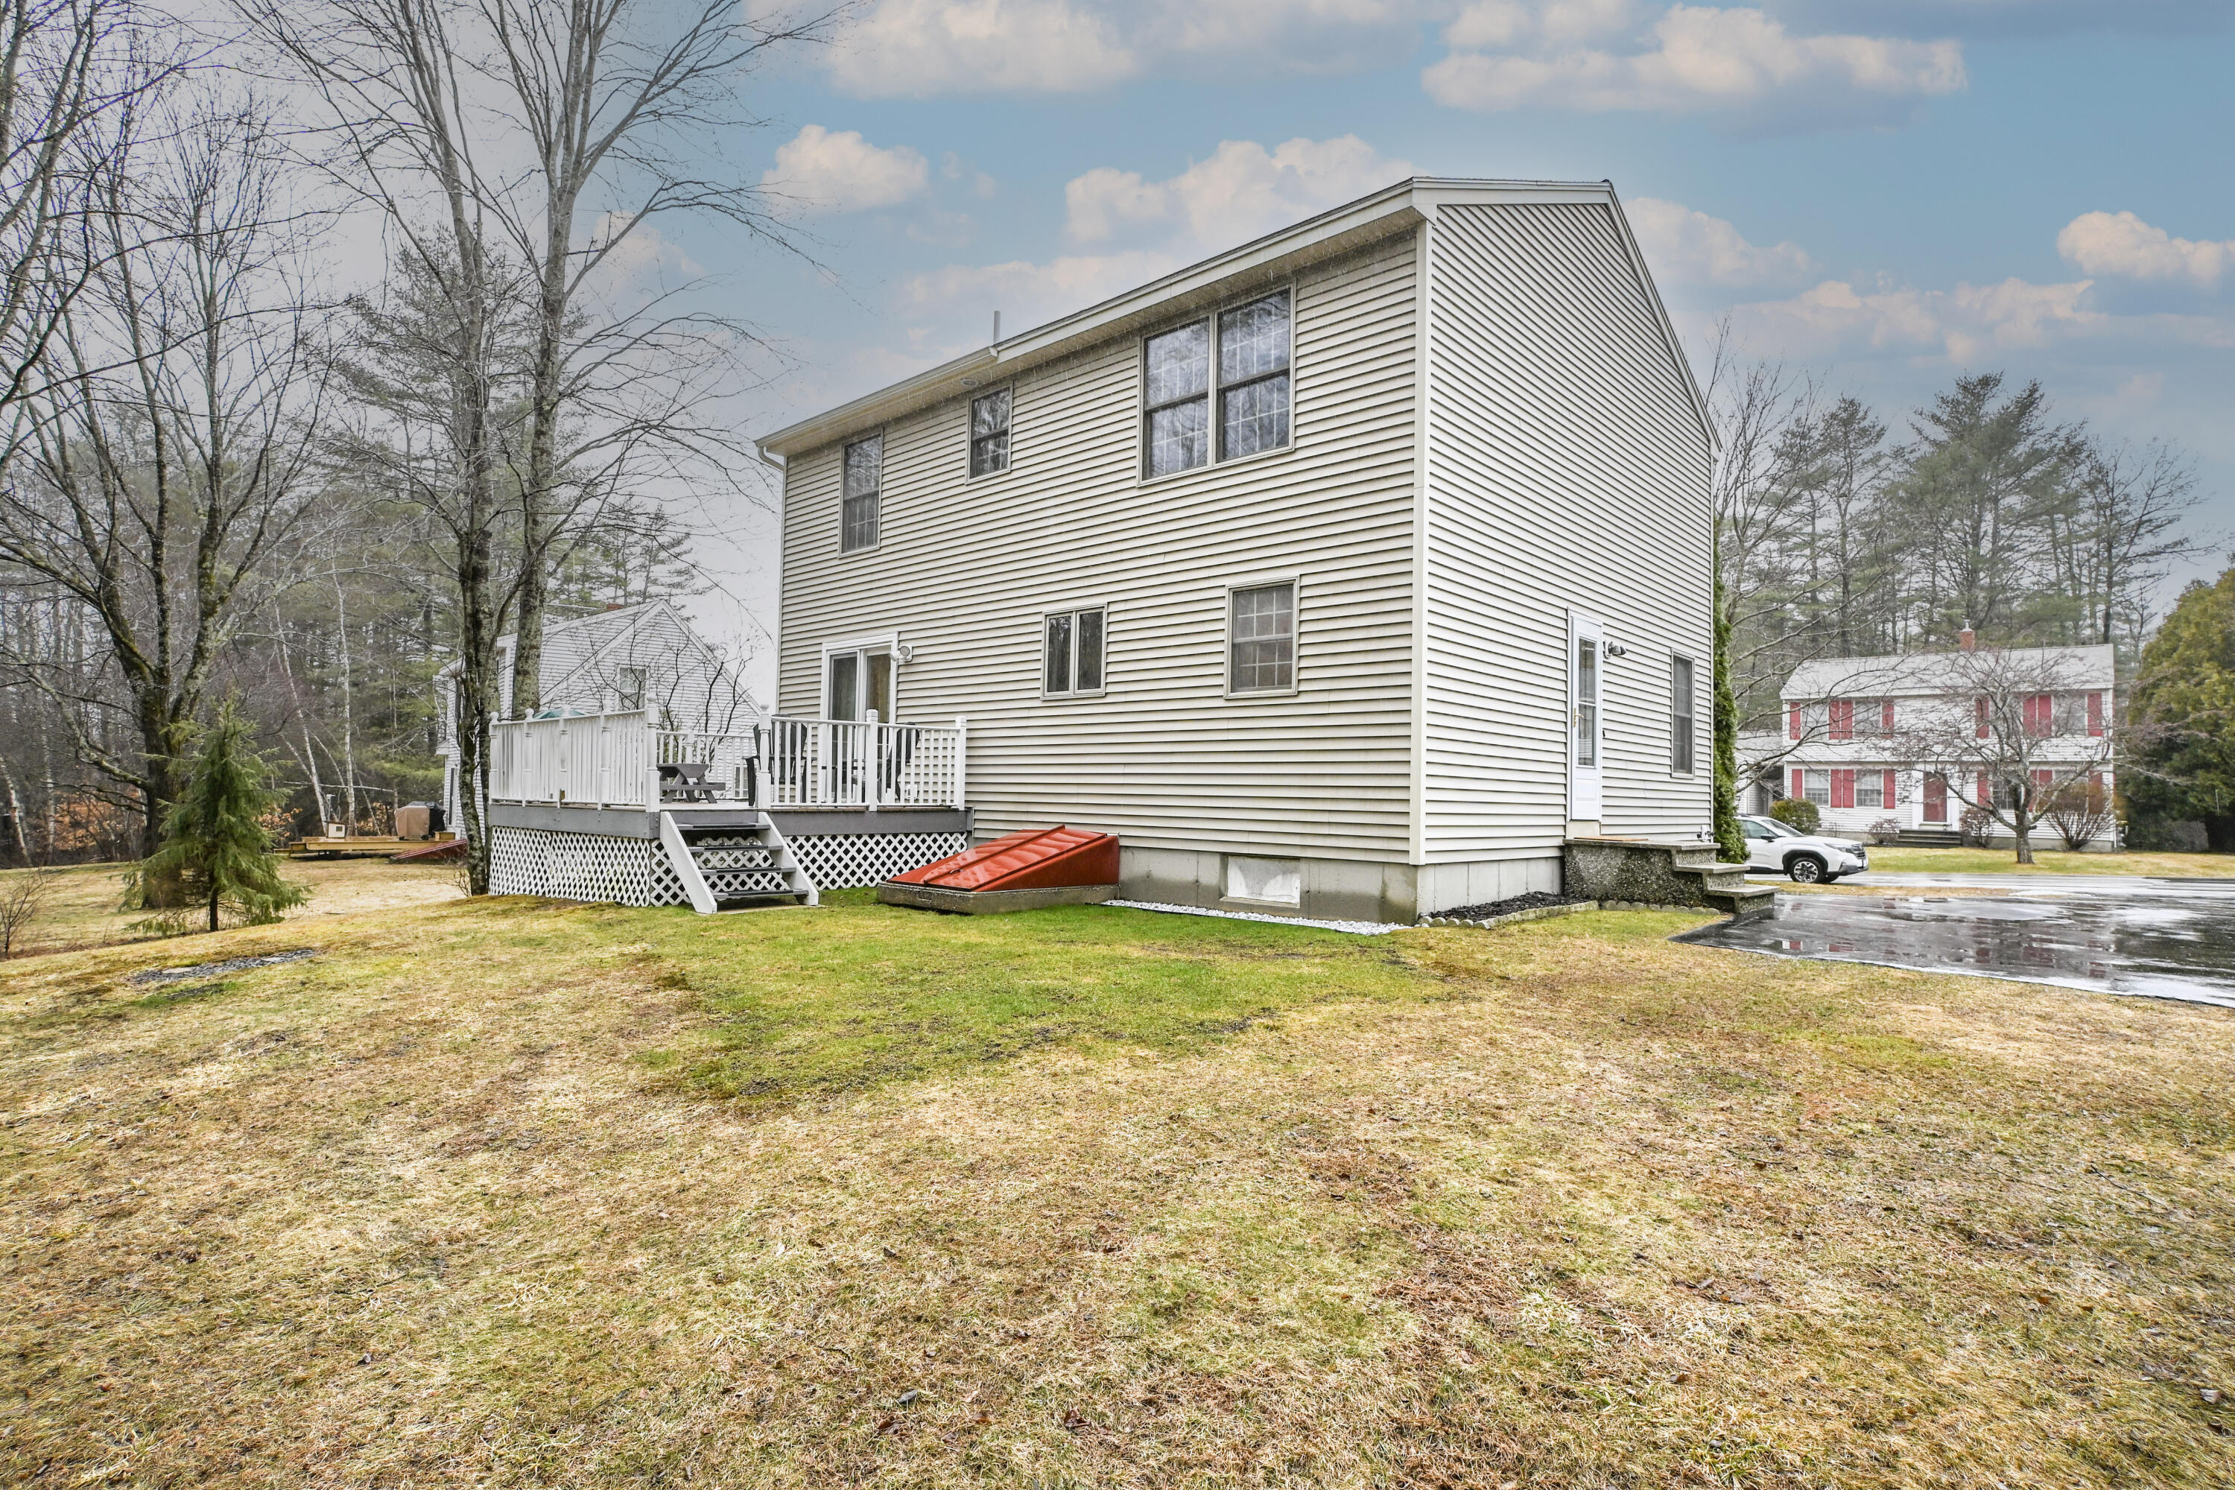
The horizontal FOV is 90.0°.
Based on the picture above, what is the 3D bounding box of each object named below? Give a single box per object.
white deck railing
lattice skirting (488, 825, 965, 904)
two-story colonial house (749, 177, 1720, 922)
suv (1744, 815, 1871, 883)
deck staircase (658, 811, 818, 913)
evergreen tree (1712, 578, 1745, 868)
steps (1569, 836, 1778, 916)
[{"bbox_3d":[-4.393,0.224,12.588,4.130,1.040,3.650,-1,-4,43],"label":"white deck railing"},{"bbox_3d":[-4.382,1.338,12.541,4.070,0.790,3.590,-1,-4,43],"label":"lattice skirting"},{"bbox_3d":[1.596,-2.120,15.188,9.850,7.720,8.560,-1,-4,43],"label":"two-story colonial house"},{"bbox_3d":[15.400,2.470,27.200,4.650,1.730,1.830,-1,-4,43],"label":"suv"},{"bbox_3d":[-3.332,1.022,9.932,1.070,0.830,1.030,-1,-4,43],"label":"deck staircase"},{"bbox_3d":[8.172,-0.340,15.647,1.200,4.500,1.200,-1,-4,43],"label":"evergreen tree"},{"bbox_3d":[5.377,1.249,10.847,1.580,0.630,1.260,-1,-4,43],"label":"steps"}]

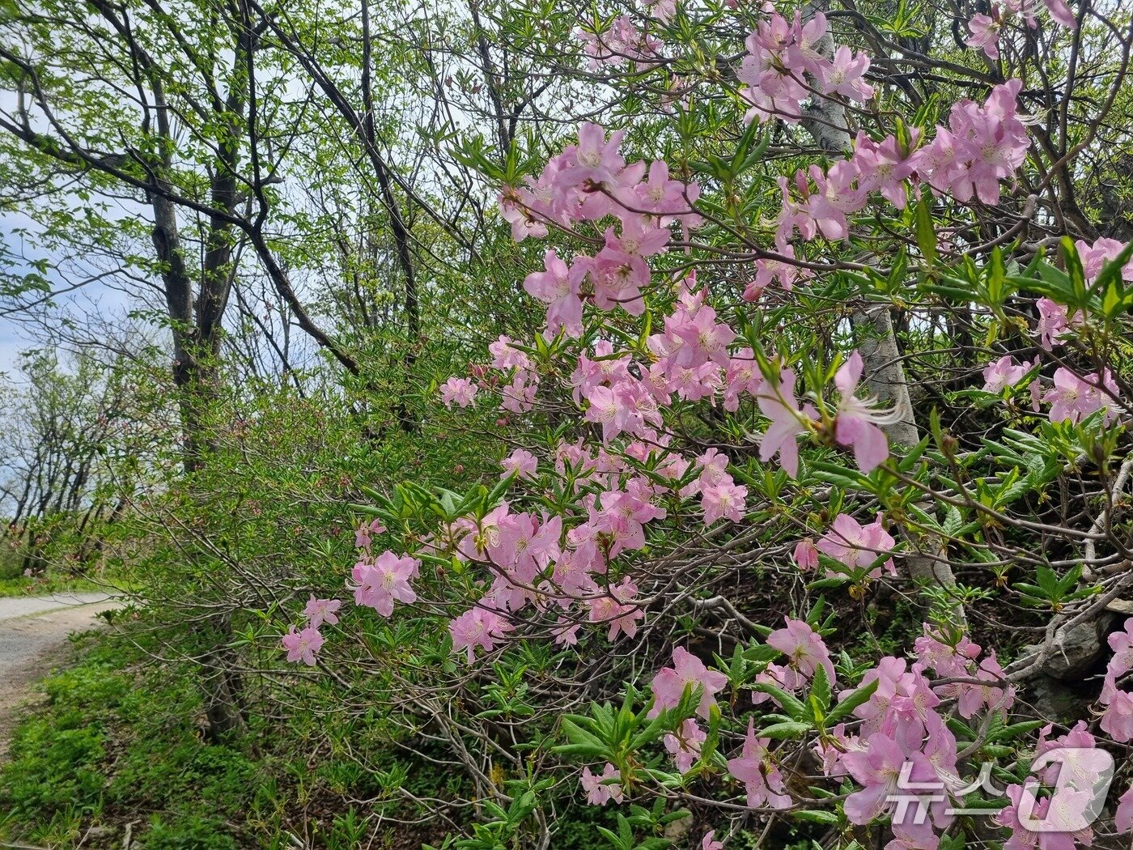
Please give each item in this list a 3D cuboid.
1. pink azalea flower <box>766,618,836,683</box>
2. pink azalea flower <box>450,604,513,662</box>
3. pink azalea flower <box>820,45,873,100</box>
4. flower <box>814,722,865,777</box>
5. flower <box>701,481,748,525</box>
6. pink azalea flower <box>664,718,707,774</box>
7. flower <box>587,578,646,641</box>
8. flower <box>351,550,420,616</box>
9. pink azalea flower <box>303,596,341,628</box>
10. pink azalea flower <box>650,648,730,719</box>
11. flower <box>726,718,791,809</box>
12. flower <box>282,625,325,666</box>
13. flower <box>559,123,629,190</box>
[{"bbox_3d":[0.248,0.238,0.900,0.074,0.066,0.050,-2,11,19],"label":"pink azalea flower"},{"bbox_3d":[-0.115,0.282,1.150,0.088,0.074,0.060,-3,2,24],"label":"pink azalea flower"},{"bbox_3d":[0.369,-0.463,1.120,0.070,0.072,0.050,-3,21,30],"label":"pink azalea flower"},{"bbox_3d":[0.286,0.336,0.880,0.060,0.059,0.050,-1,-26,12],"label":"flower"},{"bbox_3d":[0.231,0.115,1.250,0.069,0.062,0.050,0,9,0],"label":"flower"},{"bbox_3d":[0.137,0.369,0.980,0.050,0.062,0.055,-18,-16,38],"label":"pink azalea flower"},{"bbox_3d":[0.069,0.255,1.180,0.080,0.084,0.065,0,11,0],"label":"flower"},{"bbox_3d":[-0.217,0.189,1.020,0.083,0.079,0.055,2,-11,-17],"label":"flower"},{"bbox_3d":[-0.418,0.319,1.450,0.065,0.057,0.050,1,-12,-16],"label":"pink azalea flower"},{"bbox_3d":[0.114,0.239,0.790,0.073,0.067,0.050,-1,-22,8],"label":"pink azalea flower"},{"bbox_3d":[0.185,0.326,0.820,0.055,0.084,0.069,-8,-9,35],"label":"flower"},{"bbox_3d":[-0.427,0.357,1.380,0.069,0.068,0.050,2,-14,-22],"label":"flower"},{"bbox_3d":[0.025,-0.265,0.840,0.069,0.066,0.055,0,3,2],"label":"flower"}]

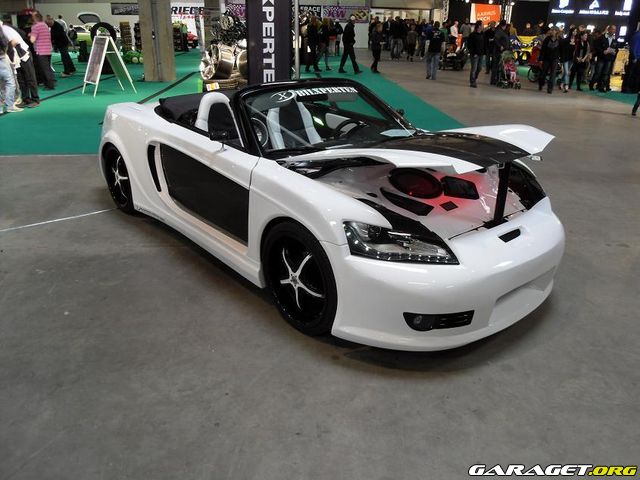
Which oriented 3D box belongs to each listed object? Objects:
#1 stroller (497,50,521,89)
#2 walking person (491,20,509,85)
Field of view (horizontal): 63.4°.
[{"bbox_3d":[5.629,-5.049,15.361,0.460,1.000,0.680,-9,25,-24],"label":"stroller"},{"bbox_3d":[5.489,-5.674,15.758,0.520,1.820,0.450,-12,27,-30],"label":"walking person"}]

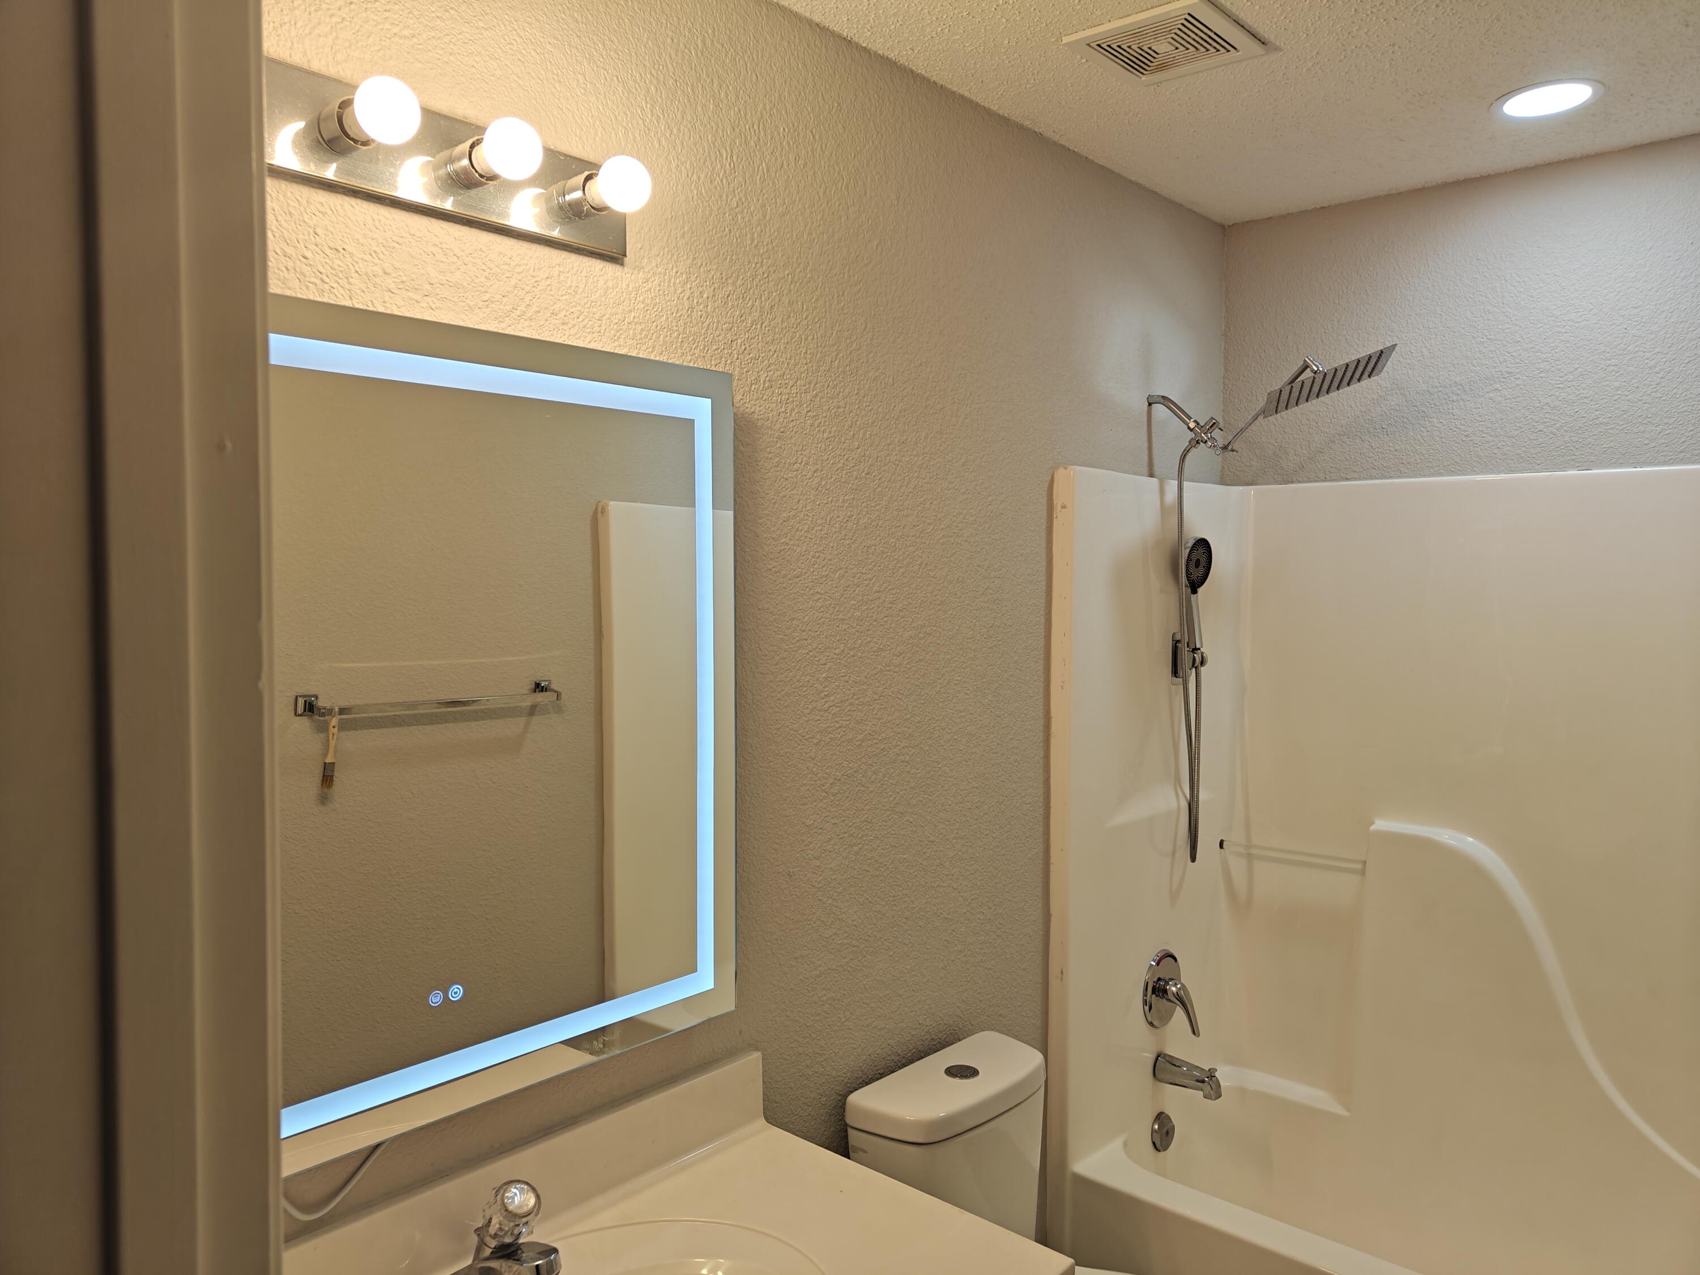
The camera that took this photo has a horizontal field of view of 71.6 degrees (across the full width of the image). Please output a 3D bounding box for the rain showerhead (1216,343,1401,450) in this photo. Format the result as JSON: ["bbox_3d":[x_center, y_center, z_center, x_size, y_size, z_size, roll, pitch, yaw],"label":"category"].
[{"bbox_3d":[0.946,-0.512,2.486,0.372,0.130,0.254,-20,-7,16],"label":"rain showerhead"}]

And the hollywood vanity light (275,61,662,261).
[{"bbox_3d":[-0.406,-0.543,1.335,0.151,0.111,0.452,3,4,42],"label":"hollywood vanity light"}]

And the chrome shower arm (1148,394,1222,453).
[{"bbox_3d":[0.732,-0.467,2.572,0.175,0.145,0.045,3,4,42],"label":"chrome shower arm"}]

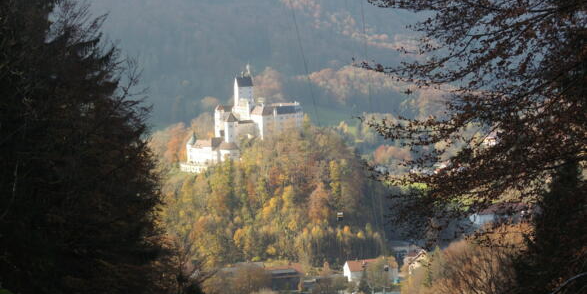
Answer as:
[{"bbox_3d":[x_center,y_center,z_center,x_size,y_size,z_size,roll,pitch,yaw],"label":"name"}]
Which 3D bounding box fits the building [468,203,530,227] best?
[{"bbox_3d":[112.940,37.450,790.000,31.000,11.000,12.000,-2,3,-22],"label":"building"}]

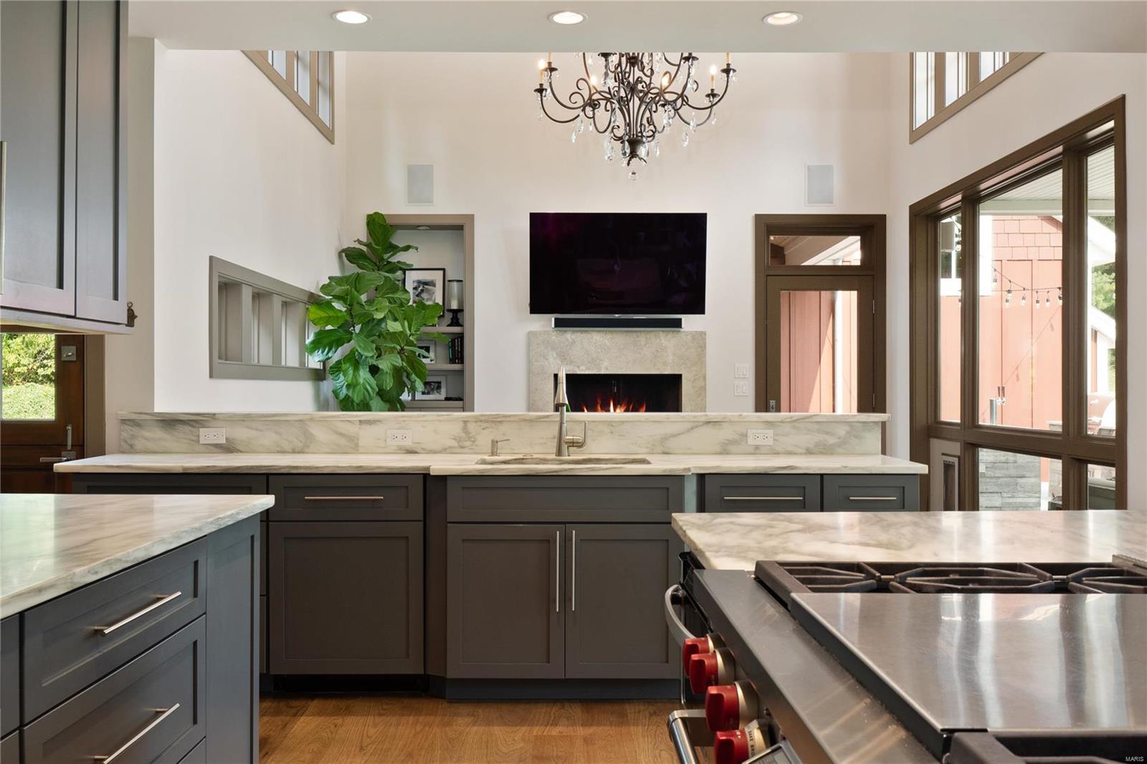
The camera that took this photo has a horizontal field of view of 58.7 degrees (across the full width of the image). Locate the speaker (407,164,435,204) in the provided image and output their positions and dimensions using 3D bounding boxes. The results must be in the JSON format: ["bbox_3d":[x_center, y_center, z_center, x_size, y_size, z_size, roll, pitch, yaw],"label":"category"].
[{"bbox_3d":[-1.260,-1.624,8.410,0.230,0.338,0.050,0,0,0],"label":"speaker"}]

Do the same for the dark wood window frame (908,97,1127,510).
[{"bbox_3d":[2.735,-0.120,6.450,0.180,2.520,3.110,0,0,0],"label":"dark wood window frame"}]

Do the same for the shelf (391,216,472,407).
[{"bbox_3d":[-1.257,-0.070,8.530,0.887,2.610,0.320,0,0,0],"label":"shelf"}]

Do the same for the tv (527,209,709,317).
[{"bbox_3d":[0.366,-0.965,8.330,1.447,0.826,0.070,0,3,0],"label":"tv"}]

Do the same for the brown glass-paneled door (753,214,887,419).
[{"bbox_3d":[2.035,-0.070,8.450,1.085,2.610,0.140,0,0,0],"label":"brown glass-paneled door"}]

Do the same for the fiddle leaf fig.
[{"bbox_3d":[-1.354,0.030,7.020,0.950,2.410,0.920,0,0,0],"label":"fiddle leaf fig"}]

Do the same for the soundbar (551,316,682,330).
[{"bbox_3d":[0.364,-0.478,8.340,1.070,0.086,0.100,0,0,0],"label":"soundbar"}]

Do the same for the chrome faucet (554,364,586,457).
[{"bbox_3d":[-0.007,0.122,4.325,0.137,0.400,0.260,0,0,0],"label":"chrome faucet"}]

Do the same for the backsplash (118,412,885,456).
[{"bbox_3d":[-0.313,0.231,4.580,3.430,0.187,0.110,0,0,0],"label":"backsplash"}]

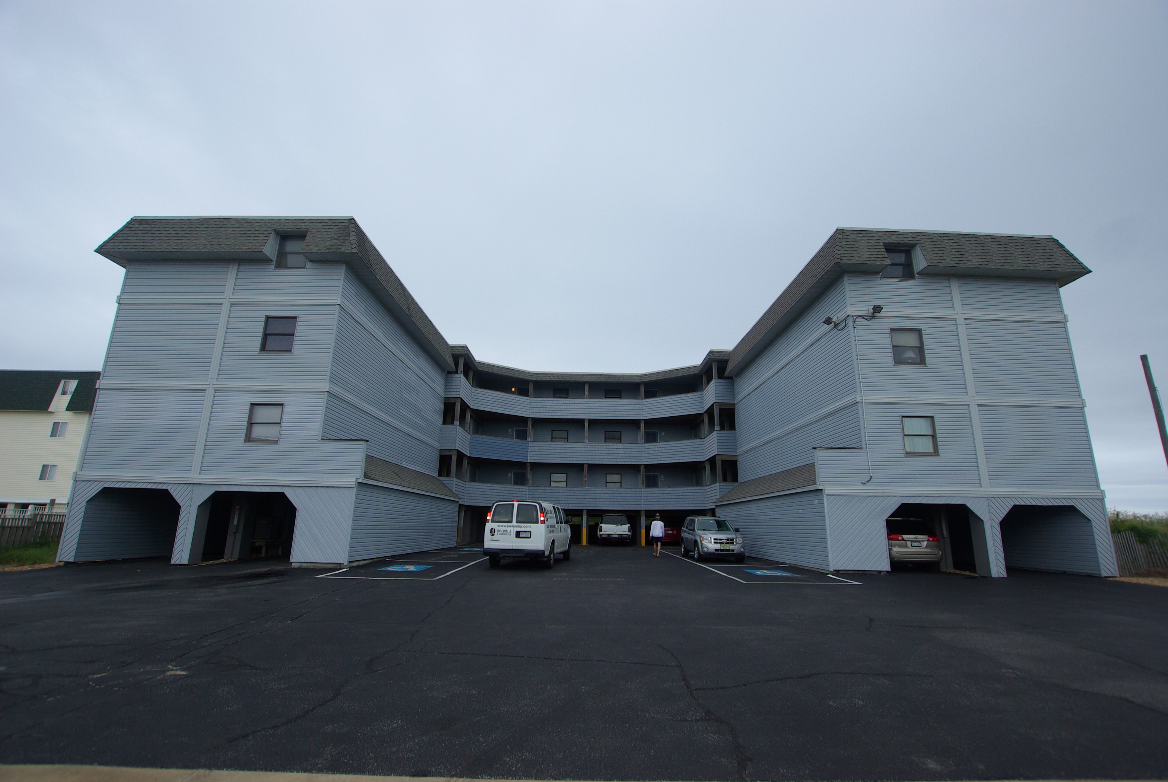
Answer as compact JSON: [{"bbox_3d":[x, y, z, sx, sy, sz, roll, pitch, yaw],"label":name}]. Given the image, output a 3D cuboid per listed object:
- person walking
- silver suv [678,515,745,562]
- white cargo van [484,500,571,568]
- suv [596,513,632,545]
[{"bbox_3d":[3.074,6.161,20.833,0.600,1.780,0.380,0,-15,3],"label":"person walking"},{"bbox_3d":[5.171,6.041,20.061,1.840,1.750,4.440,1,-15,1],"label":"silver suv"},{"bbox_3d":[-1.760,5.141,17.589,2.020,2.100,5.700,-1,-15,7],"label":"white cargo van"},{"bbox_3d":[1.967,9.163,32.077,2.020,1.920,5.300,0,-15,2],"label":"suv"}]

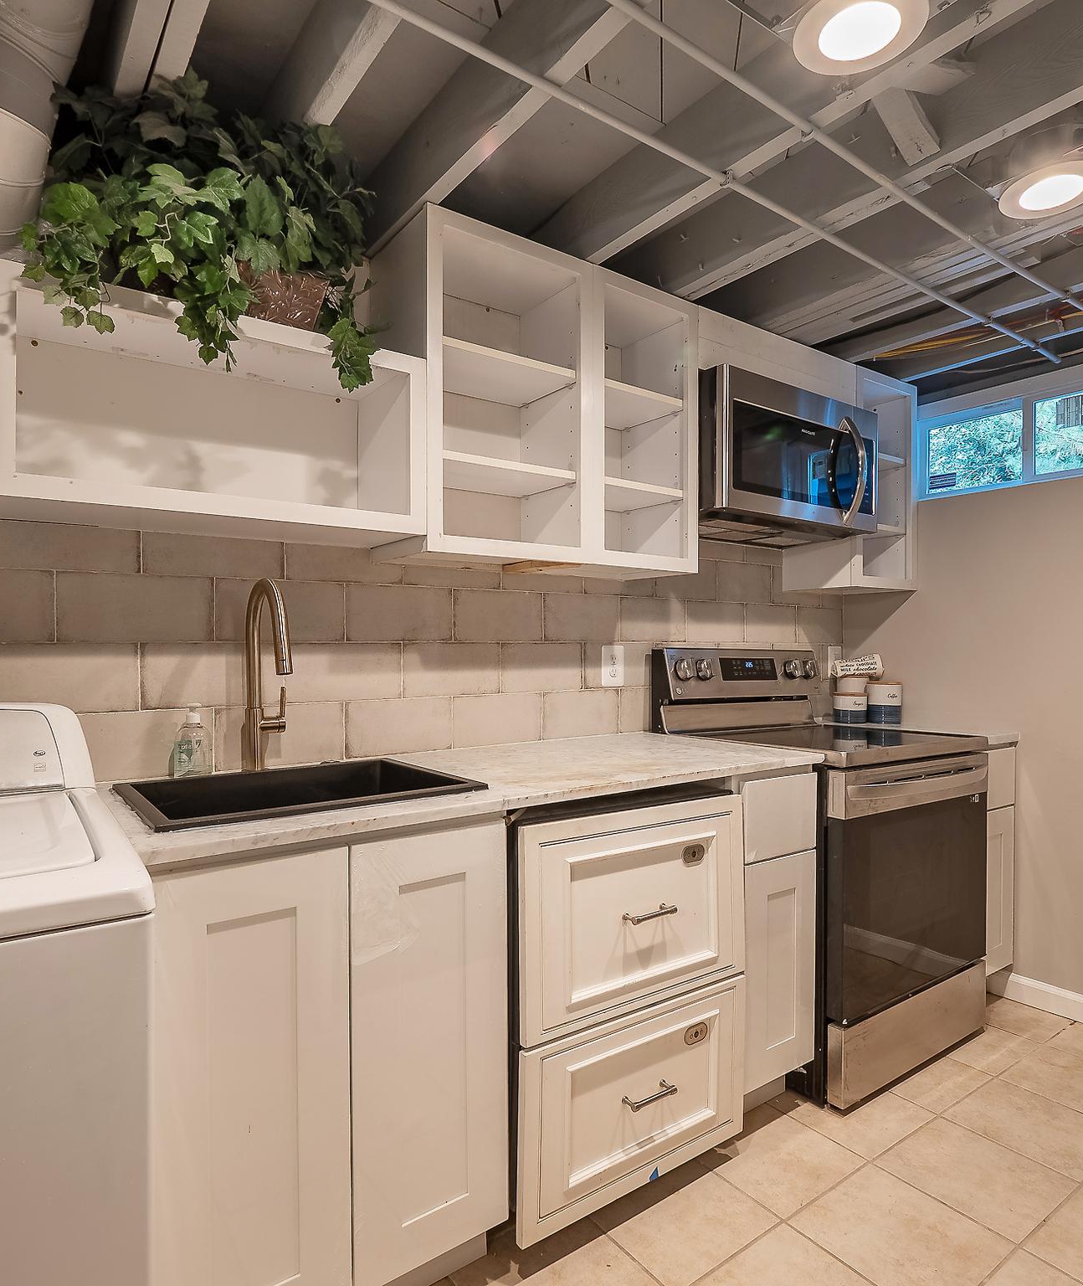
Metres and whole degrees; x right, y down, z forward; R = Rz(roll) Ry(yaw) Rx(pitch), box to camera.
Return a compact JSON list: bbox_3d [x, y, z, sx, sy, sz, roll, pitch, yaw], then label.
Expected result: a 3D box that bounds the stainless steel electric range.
[{"bbox_3d":[0.937,0.632,2.303,0.785,1.215,0.683,1,0,-33],"label":"stainless steel electric range"}]

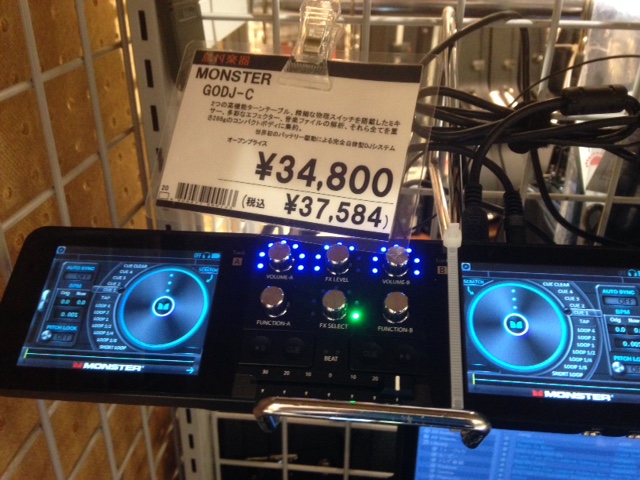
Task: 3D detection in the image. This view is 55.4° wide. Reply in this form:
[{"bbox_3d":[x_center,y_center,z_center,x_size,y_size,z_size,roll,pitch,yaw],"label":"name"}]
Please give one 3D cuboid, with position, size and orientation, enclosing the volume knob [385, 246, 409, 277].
[{"bbox_3d":[0.030,0.008,0.237,0.009,0.009,0.009,2,59,6],"label":"volume knob"}]

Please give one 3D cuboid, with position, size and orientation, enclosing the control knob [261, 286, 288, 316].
[{"bbox_3d":[-0.017,0.024,0.232,0.009,0.009,0.009,2,59,6],"label":"control knob"}]

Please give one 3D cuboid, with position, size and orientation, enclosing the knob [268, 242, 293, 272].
[{"bbox_3d":[-0.016,0.007,0.242,0.009,0.009,0.009,2,59,6],"label":"knob"}]

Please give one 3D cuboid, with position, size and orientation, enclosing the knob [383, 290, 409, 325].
[{"bbox_3d":[0.028,0.025,0.227,0.009,0.009,0.009,2,59,6],"label":"knob"}]

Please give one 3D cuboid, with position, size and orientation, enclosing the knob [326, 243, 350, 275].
[{"bbox_3d":[0.007,0.008,0.240,0.009,0.009,0.009,2,59,6],"label":"knob"}]

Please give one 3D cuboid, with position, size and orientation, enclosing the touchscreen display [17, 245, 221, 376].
[{"bbox_3d":[-0.077,0.027,0.240,0.070,0.003,0.052,2,59,6],"label":"touchscreen display"}]

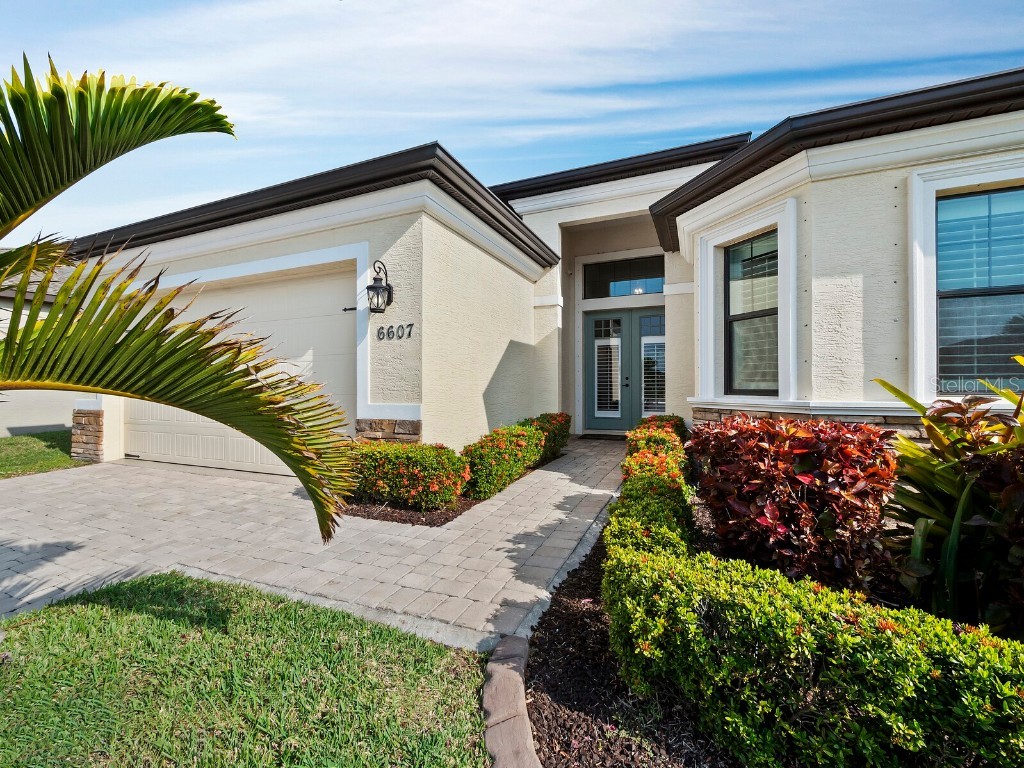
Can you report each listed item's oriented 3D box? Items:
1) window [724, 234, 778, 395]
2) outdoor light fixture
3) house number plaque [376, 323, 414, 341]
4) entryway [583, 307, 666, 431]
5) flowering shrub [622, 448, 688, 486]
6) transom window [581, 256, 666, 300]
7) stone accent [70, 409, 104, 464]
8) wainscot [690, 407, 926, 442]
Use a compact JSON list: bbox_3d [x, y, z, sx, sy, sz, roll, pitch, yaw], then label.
[{"bbox_3d":[2.351,-0.648,4.010,0.080,1.540,0.670,0,0,-22],"label":"window"},{"bbox_3d":[-1.268,-0.925,3.998,0.205,0.480,0.250,0,0,23],"label":"outdoor light fixture"},{"bbox_3d":[-1.152,-0.515,4.079,0.440,0.150,0.025,0,0,23],"label":"house number plaque"},{"bbox_3d":[2.383,-0.290,8.290,1.850,2.450,0.090,0,0,23],"label":"entryway"},{"bbox_3d":[1.372,0.870,3.981,0.600,0.500,0.750,0,0,23],"label":"flowering shrub"},{"bbox_3d":[2.380,-2.130,8.280,1.900,0.740,0.080,0,0,23],"label":"transom window"},{"bbox_3d":[-6.529,0.810,6.460,0.930,0.810,0.220,0,0,23],"label":"stone accent"},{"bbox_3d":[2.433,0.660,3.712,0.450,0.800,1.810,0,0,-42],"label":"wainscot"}]

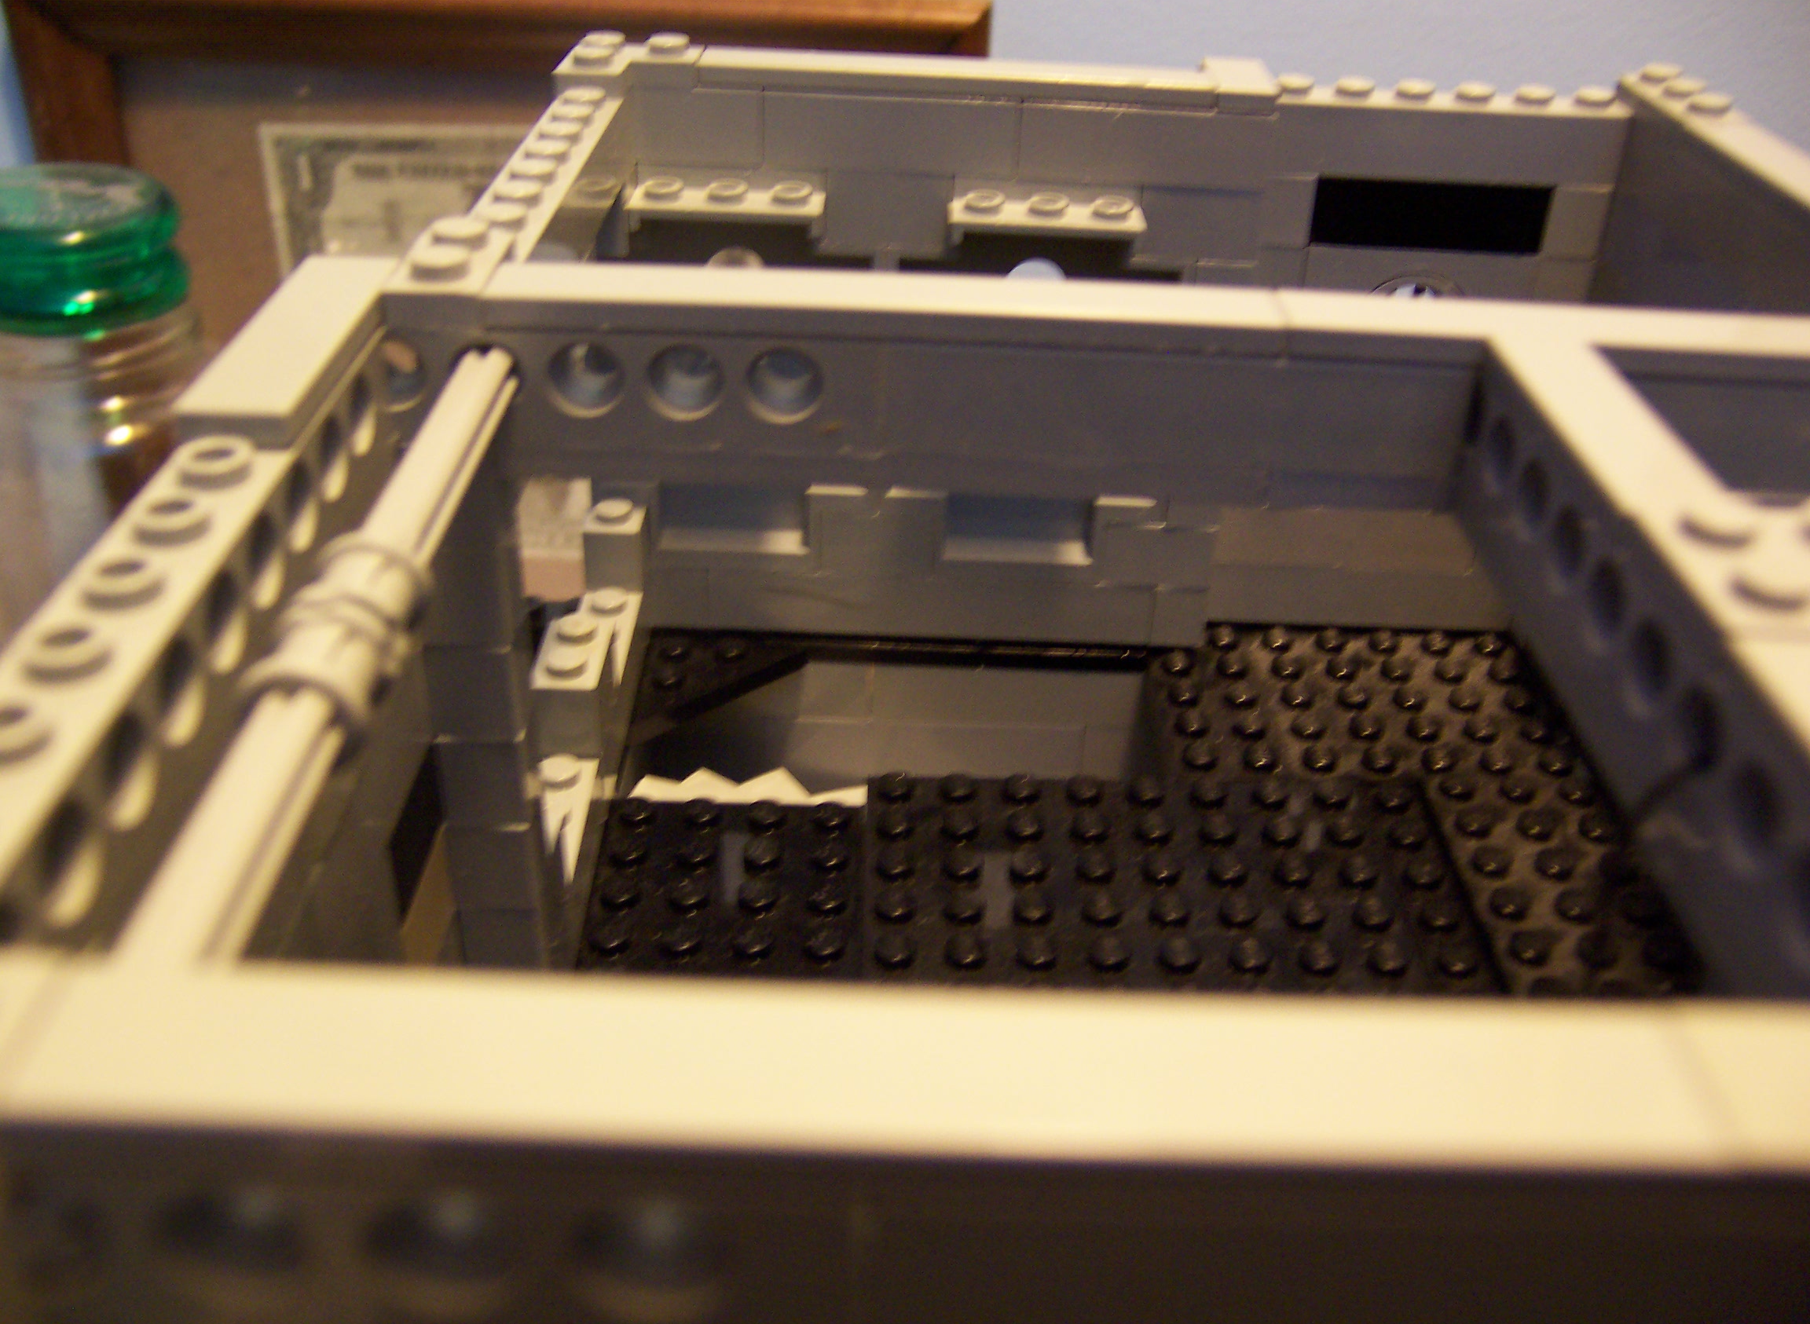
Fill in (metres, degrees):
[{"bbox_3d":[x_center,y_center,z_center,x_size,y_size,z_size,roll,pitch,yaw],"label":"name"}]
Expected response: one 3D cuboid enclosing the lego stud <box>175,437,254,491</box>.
[{"bbox_3d":[-0.045,-0.013,0.114,0.005,0.002,0.005,1,31,-1],"label":"lego stud"}]

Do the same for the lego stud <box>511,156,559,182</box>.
[{"bbox_3d":[-0.038,-0.049,0.175,0.005,0.002,0.005,1,31,-1],"label":"lego stud"}]

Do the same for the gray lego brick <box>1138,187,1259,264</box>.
[{"bbox_3d":[0.038,-0.058,0.226,0.016,0.010,0.008,2,31,-1],"label":"gray lego brick"}]

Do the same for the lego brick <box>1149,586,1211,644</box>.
[{"bbox_3d":[0.039,-0.008,0.251,0.008,0.010,0.008,2,31,-1],"label":"lego brick"}]

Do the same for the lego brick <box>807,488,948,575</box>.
[{"bbox_3d":[-0.004,-0.020,0.249,0.018,0.012,0.008,2,31,-1],"label":"lego brick"}]

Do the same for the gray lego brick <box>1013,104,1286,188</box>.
[{"bbox_3d":[0.030,-0.067,0.219,0.032,0.010,0.008,2,31,-1],"label":"gray lego brick"}]

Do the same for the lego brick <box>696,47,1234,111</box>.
[{"bbox_3d":[0.006,-0.073,0.218,0.064,0.003,0.008,2,31,-1],"label":"lego brick"}]

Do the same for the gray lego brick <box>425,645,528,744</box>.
[{"bbox_3d":[-0.039,0.001,0.160,0.008,0.010,0.008,1,31,0],"label":"gray lego brick"}]

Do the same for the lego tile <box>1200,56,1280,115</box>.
[{"bbox_3d":[0.042,-0.074,0.222,0.008,0.003,0.016,2,31,-1],"label":"lego tile"}]

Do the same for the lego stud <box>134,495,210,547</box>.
[{"bbox_3d":[-0.045,-0.009,0.106,0.005,0.002,0.005,2,31,-1],"label":"lego stud"}]

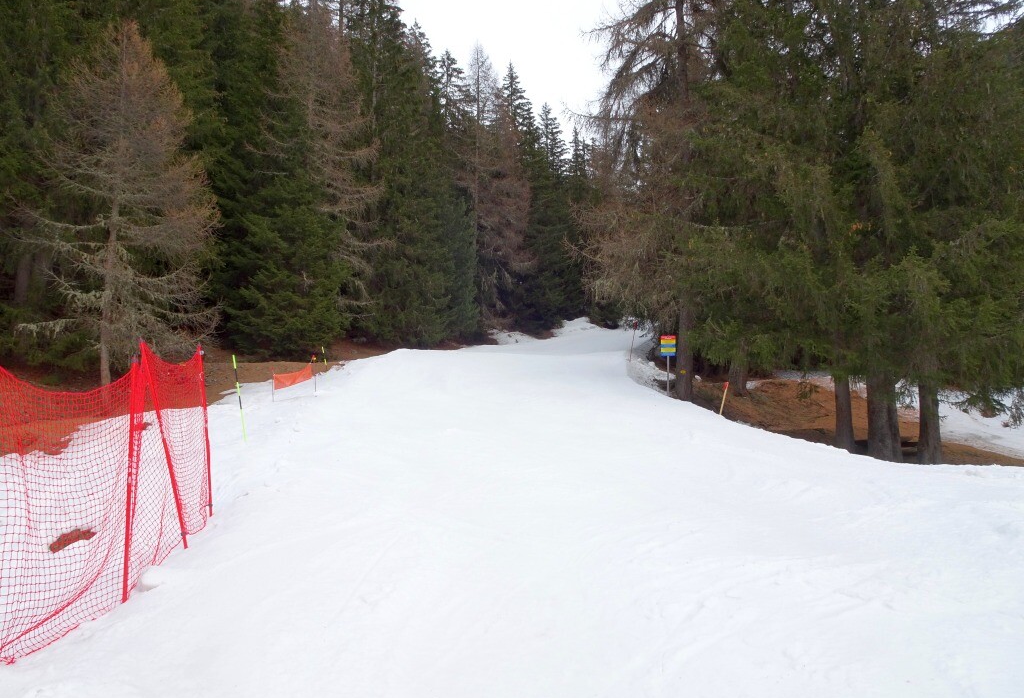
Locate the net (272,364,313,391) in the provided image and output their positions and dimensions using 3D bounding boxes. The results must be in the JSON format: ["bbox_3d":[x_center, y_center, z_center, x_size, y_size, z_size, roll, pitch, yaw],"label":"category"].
[{"bbox_3d":[-7.200,0.940,23.300,1.450,0.900,0.150,1,-3,-20],"label":"net"}]

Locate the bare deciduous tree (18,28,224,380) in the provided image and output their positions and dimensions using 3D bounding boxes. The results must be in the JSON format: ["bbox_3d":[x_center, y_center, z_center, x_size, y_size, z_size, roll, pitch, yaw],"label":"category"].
[{"bbox_3d":[-14.200,-4.850,25.800,7.000,13.400,6.800,0,-3,0],"label":"bare deciduous tree"}]

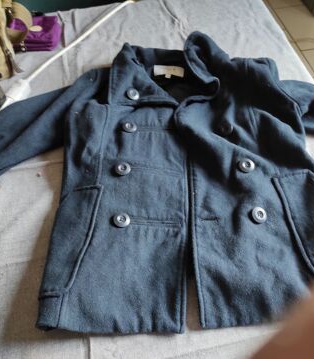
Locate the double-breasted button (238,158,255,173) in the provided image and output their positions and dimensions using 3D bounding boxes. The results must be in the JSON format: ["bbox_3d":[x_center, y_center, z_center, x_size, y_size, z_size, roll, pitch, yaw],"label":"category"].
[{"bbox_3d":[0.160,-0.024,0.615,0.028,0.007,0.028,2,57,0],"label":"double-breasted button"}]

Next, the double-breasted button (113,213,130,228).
[{"bbox_3d":[-0.059,0.070,0.587,0.028,0.007,0.028,4,51,-4],"label":"double-breasted button"}]

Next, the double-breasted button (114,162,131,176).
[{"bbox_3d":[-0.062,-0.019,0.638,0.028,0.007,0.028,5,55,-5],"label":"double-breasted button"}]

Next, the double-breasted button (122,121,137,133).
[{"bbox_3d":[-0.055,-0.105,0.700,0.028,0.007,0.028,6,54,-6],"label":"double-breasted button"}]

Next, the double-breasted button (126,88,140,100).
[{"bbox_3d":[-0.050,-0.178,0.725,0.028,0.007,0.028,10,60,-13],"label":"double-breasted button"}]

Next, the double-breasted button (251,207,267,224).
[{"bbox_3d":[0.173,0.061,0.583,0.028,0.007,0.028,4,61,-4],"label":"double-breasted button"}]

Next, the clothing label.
[{"bbox_3d":[0.030,-0.255,0.820,0.072,0.006,0.033,3,76,0],"label":"clothing label"}]

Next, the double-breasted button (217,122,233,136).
[{"bbox_3d":[0.138,-0.100,0.690,0.028,0.007,0.028,-3,55,7],"label":"double-breasted button"}]

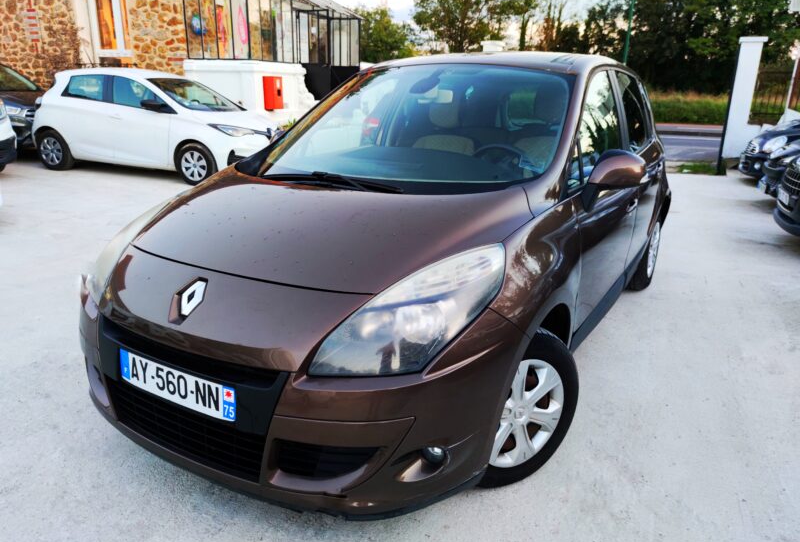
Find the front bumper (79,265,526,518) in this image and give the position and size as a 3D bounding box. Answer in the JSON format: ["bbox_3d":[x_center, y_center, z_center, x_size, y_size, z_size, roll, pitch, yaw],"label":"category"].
[{"bbox_3d":[-0.523,0.353,1.942,1.780,0.580,0.650,10,19,30],"label":"front bumper"}]

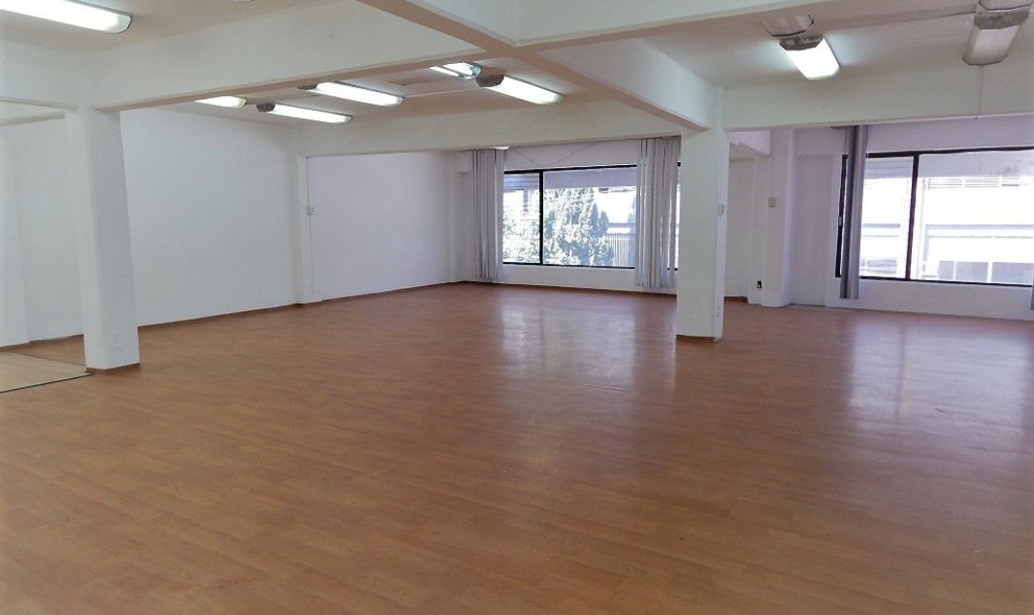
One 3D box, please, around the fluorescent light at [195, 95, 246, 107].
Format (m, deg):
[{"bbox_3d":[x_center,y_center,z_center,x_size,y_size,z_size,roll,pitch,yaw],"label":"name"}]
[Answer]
[{"bbox_3d":[-3.452,-2.241,7.253,0.325,0.078,1.261,4,8,30],"label":"fluorescent light"}]

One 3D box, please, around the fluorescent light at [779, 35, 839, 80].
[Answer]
[{"bbox_3d":[2.463,-2.062,5.730,0.312,0.078,1.274,4,8,30],"label":"fluorescent light"}]

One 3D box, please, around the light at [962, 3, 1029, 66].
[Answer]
[{"bbox_3d":[3.713,-2.069,5.367,0.324,0.098,1.247,4,8,30],"label":"light"}]

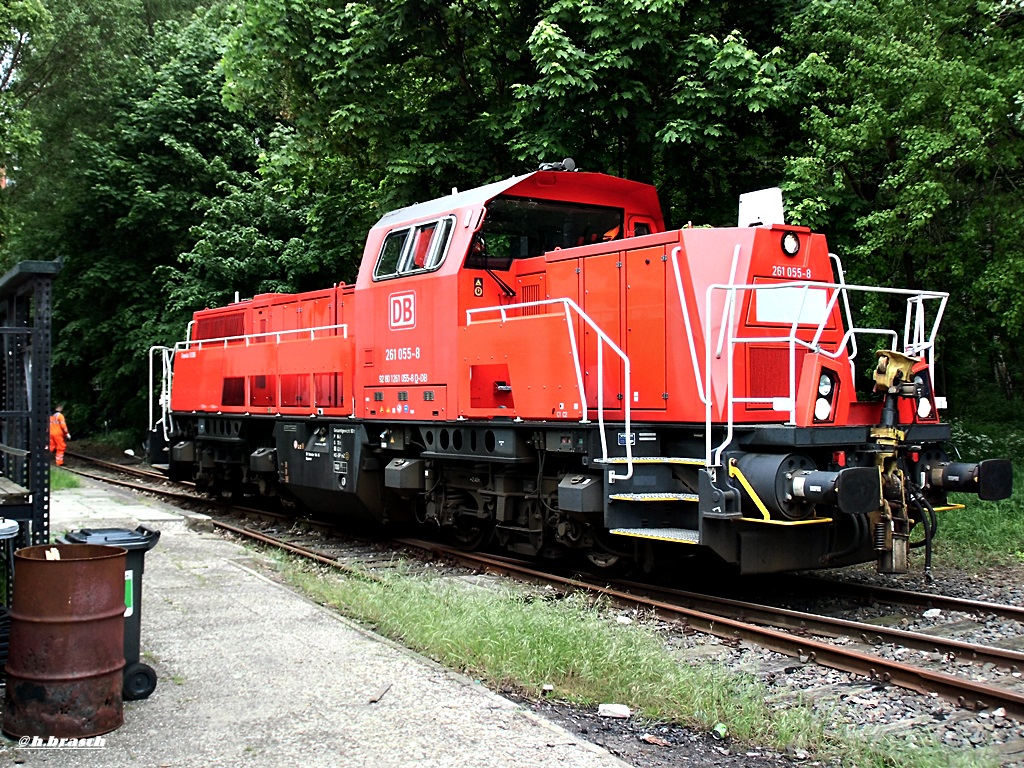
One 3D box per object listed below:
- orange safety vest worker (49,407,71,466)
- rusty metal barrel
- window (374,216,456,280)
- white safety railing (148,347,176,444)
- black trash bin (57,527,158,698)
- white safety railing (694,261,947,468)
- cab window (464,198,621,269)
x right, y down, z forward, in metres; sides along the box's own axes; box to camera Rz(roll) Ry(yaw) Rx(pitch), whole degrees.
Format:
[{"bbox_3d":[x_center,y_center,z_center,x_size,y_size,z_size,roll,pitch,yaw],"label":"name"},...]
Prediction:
[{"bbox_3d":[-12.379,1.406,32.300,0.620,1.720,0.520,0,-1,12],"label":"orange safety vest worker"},{"bbox_3d":[-2.318,1.324,6.170,0.590,0.885,0.590,2,0,0],"label":"rusty metal barrel"},{"bbox_3d":[-1.071,-1.489,13.075,0.080,0.660,1.626,23,-14,-33],"label":"window"},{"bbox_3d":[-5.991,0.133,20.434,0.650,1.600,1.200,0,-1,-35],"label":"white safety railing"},{"bbox_3d":[-2.400,1.352,6.970,0.560,0.960,0.490,0,-1,-30],"label":"black trash bin"},{"bbox_3d":[2.808,-0.069,9.929,2.600,1.480,0.720,0,-1,-35],"label":"white safety railing"},{"bbox_3d":[0.384,-1.576,12.700,2.076,0.796,0.080,0,7,-35],"label":"cab window"}]

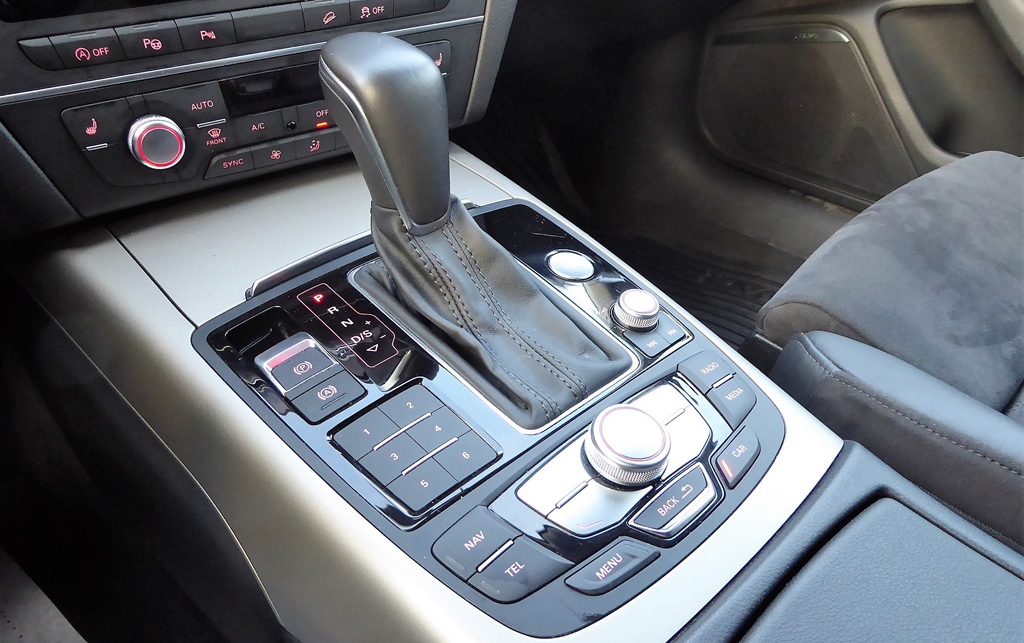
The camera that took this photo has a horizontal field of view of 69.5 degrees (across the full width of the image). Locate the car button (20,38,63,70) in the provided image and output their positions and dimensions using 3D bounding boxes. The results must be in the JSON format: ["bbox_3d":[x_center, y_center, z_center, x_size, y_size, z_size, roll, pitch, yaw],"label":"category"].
[{"bbox_3d":[-0.228,-0.130,0.358,0.014,0.016,0.008,-23,43,-30],"label":"car button"}]

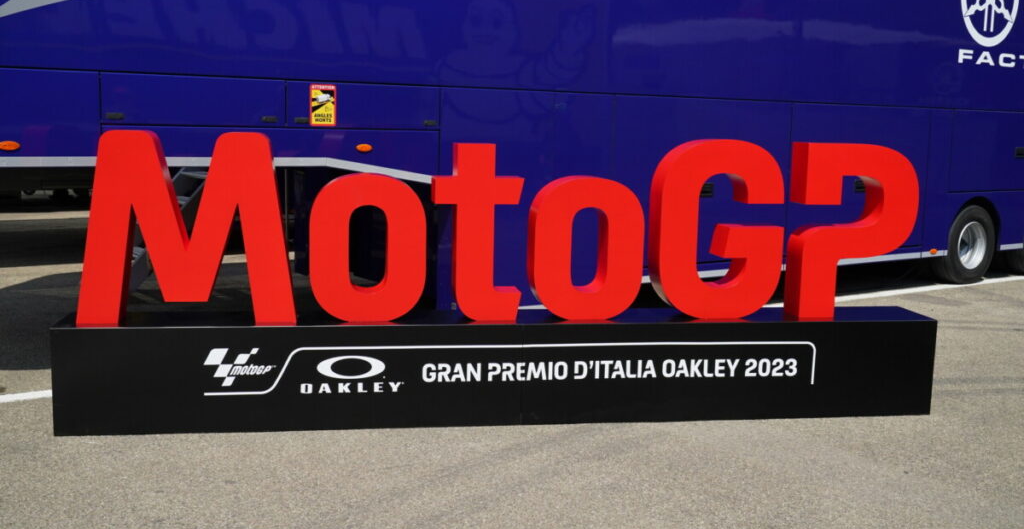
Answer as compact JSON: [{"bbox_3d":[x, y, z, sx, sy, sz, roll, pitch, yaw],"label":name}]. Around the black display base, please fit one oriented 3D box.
[{"bbox_3d":[0.026,0.517,5.384,4.395,0.510,0.405,0,8,-10],"label":"black display base"}]

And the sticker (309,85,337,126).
[{"bbox_3d":[-1.112,-0.937,6.193,0.170,0.250,0.008,-4,10,-35],"label":"sticker"}]

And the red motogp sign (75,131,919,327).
[{"bbox_3d":[0.039,-0.187,5.284,4.205,0.913,0.194,0,8,-10],"label":"red motogp sign"}]

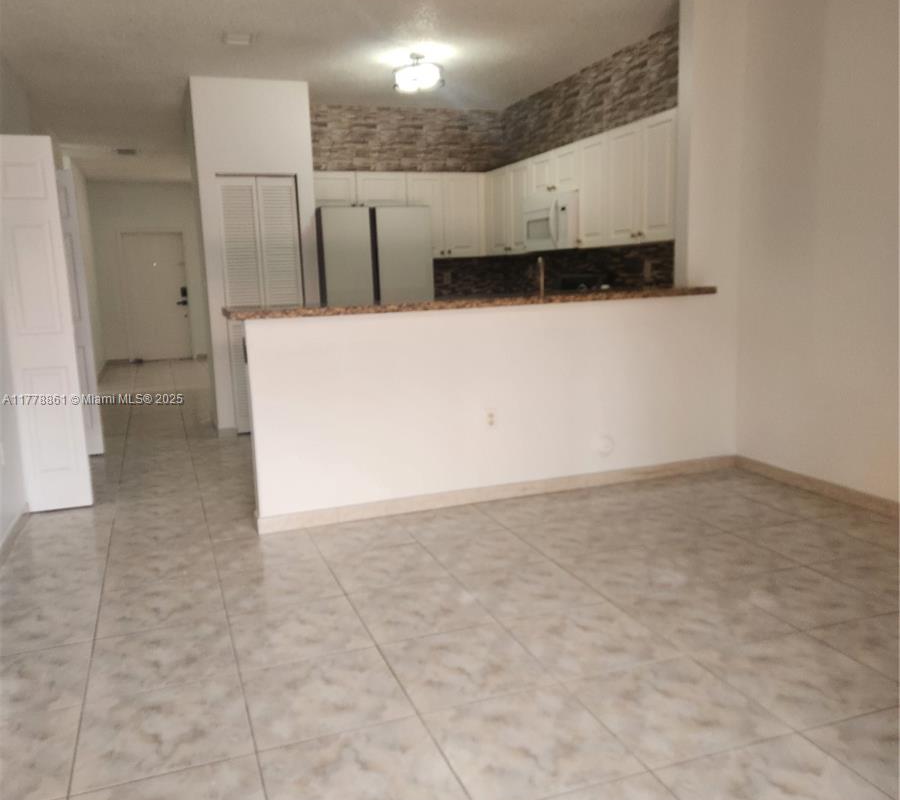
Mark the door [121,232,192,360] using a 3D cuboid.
[{"bbox_3d":[-4.661,-1.662,12.703,0.915,2.030,0.060,-5,10,-20],"label":"door"}]

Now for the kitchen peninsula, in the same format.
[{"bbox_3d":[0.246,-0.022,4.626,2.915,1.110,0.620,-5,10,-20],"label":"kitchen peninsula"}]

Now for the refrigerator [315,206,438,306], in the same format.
[{"bbox_3d":[-0.698,-0.702,6.903,0.910,1.780,0.830,-5,10,-20],"label":"refrigerator"}]

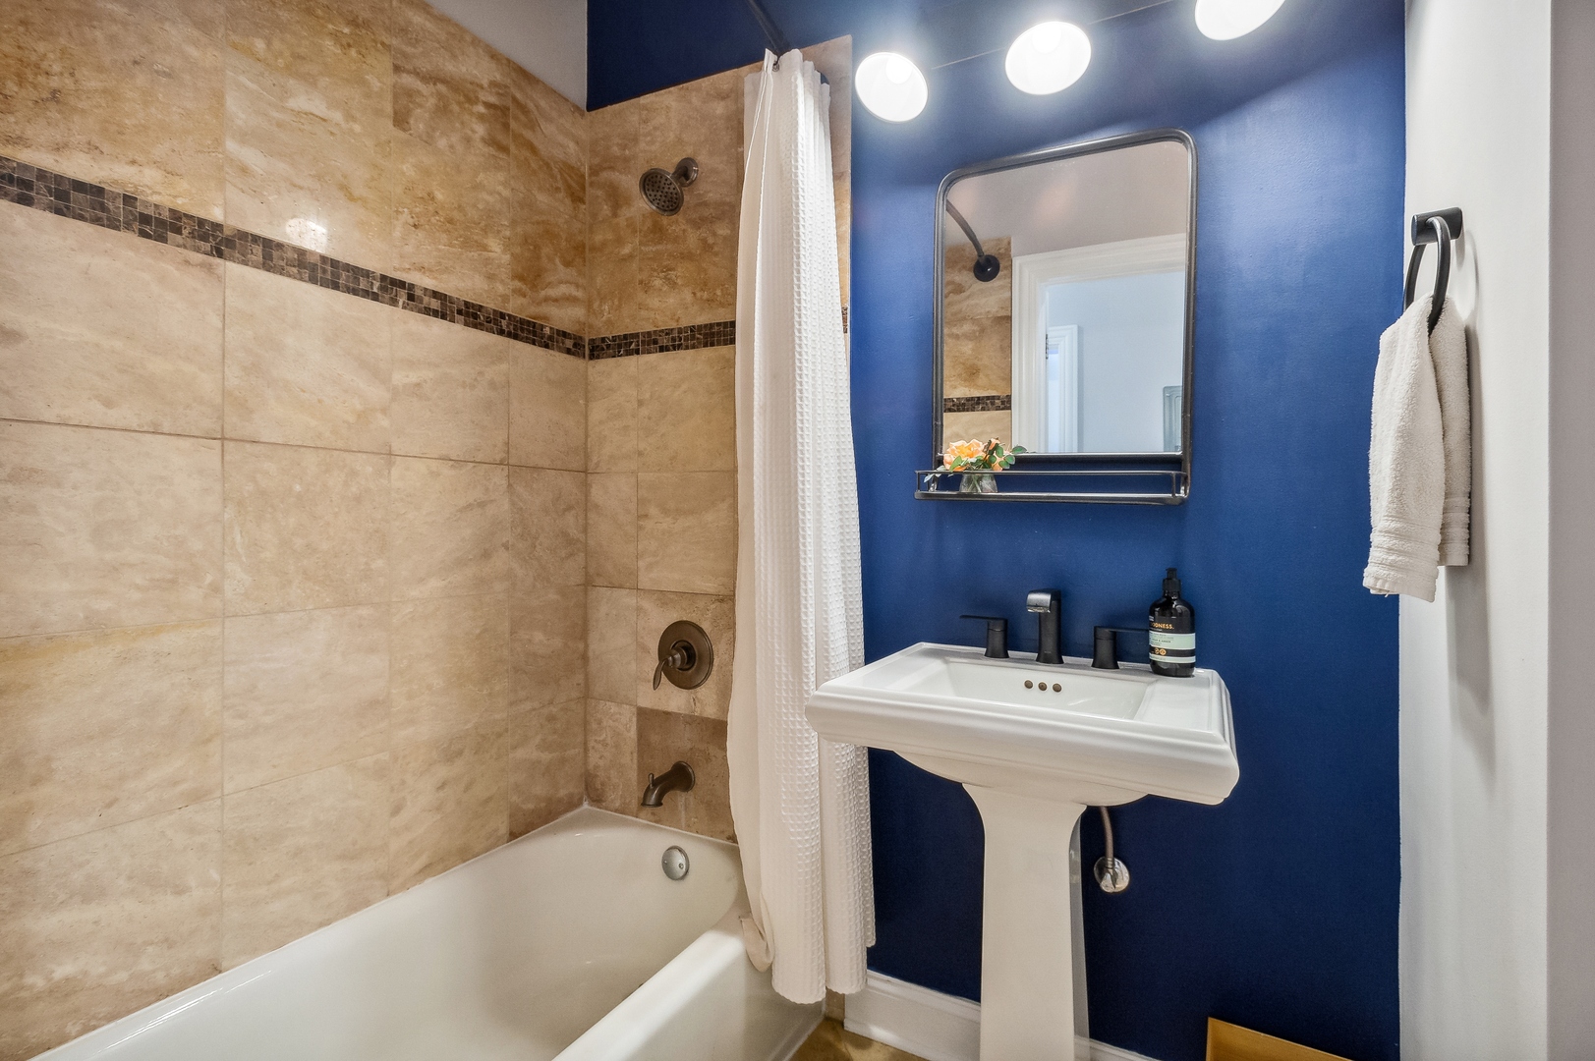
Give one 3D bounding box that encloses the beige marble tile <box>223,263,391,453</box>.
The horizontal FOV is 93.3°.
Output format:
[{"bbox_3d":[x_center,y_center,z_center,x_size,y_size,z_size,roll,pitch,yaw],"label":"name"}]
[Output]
[{"bbox_3d":[-0.924,-0.312,1.438,0.011,0.305,0.302,1,0,28],"label":"beige marble tile"}]

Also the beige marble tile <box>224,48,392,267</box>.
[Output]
[{"bbox_3d":[-0.920,-0.682,1.437,0.011,0.305,0.302,1,0,28],"label":"beige marble tile"}]

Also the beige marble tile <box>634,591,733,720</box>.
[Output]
[{"bbox_3d":[-0.285,0.305,1.914,0.299,0.303,0.014,1,0,28],"label":"beige marble tile"}]

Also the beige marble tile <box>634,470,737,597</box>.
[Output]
[{"bbox_3d":[-0.284,0.001,1.918,0.302,0.305,0.010,1,1,28],"label":"beige marble tile"}]

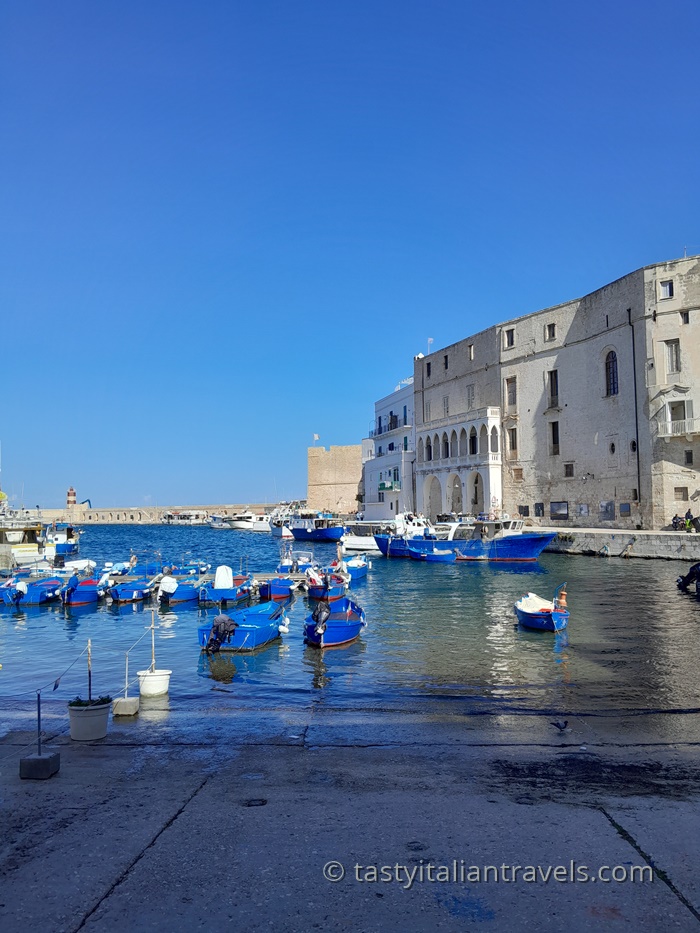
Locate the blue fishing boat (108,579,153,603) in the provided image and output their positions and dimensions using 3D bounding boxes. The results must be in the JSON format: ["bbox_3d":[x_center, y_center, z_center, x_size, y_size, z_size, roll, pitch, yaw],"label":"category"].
[{"bbox_3d":[-8.028,4.571,26.252,1.500,0.750,4.000,0,-4,0],"label":"blue fishing boat"}]

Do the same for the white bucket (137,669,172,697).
[{"bbox_3d":[-3.402,3.783,12.229,0.600,0.420,0.600,0,-4,0],"label":"white bucket"}]

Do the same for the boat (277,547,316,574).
[{"bbox_3d":[-2.299,4.669,33.957,1.800,1.500,5.000,-1,-4,3],"label":"boat"}]

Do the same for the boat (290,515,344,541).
[{"bbox_3d":[-3.981,7.300,82.195,7.600,3.250,2.700,-2,-4,28],"label":"boat"}]

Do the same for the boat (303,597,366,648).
[{"bbox_3d":[-0.381,3.794,17.858,1.550,1.000,4.200,-1,-4,8],"label":"boat"}]

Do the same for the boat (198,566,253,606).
[{"bbox_3d":[-4.437,4.329,26.633,1.500,1.380,4.400,0,-4,4],"label":"boat"}]

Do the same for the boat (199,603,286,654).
[{"bbox_3d":[-2.401,3.823,17.382,1.550,0.900,4.300,-1,-4,11],"label":"boat"}]

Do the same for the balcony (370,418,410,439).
[{"bbox_3d":[5.660,-5.650,104.118,1.000,1.060,16.734,1,-4,-17],"label":"balcony"}]

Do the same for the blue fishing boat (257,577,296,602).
[{"bbox_3d":[-2.802,4.677,27.392,1.450,0.780,4.100,0,-4,3],"label":"blue fishing boat"}]

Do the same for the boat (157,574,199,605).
[{"bbox_3d":[-6.145,4.375,25.751,1.500,1.000,4.300,0,-4,1],"label":"boat"}]

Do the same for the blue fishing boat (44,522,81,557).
[{"bbox_3d":[-23.185,5.802,55.238,5.200,2.600,2.100,2,-4,-25],"label":"blue fishing boat"}]

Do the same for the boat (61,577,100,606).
[{"bbox_3d":[-10.084,4.473,26.245,1.500,1.070,4.300,0,-4,-8],"label":"boat"}]

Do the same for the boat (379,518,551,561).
[{"bbox_3d":[7.252,4.845,47.472,13.300,3.000,4.300,-3,-5,35],"label":"boat"}]

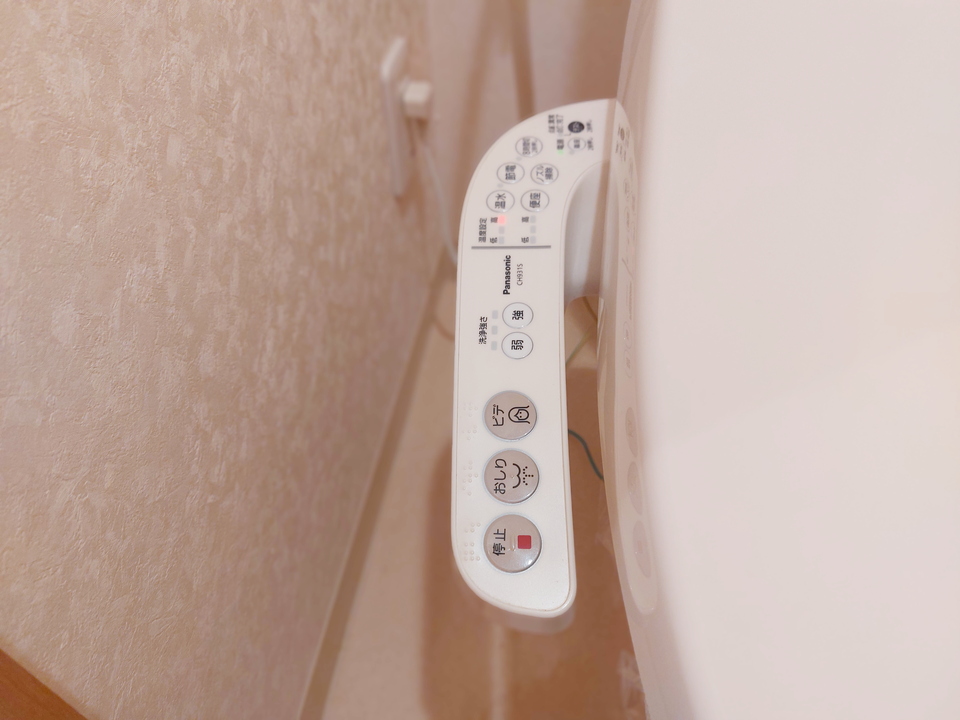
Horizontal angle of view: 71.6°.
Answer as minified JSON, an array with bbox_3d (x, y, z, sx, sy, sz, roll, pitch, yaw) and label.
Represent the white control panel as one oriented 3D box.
[{"bbox_3d":[0.033,-0.016,0.324,0.088,0.035,0.270,0,63,1],"label":"white control panel"}]

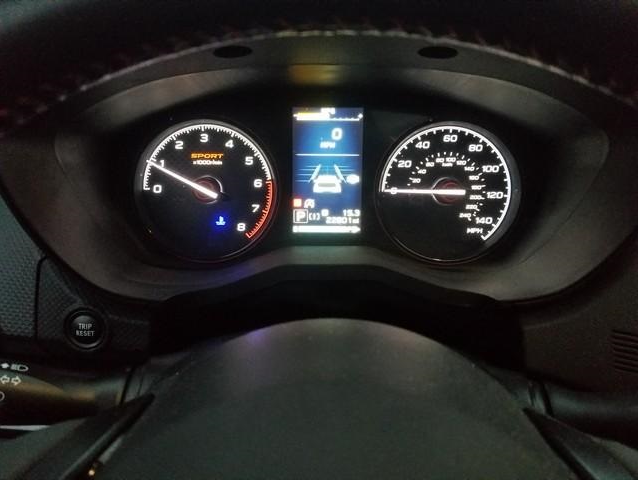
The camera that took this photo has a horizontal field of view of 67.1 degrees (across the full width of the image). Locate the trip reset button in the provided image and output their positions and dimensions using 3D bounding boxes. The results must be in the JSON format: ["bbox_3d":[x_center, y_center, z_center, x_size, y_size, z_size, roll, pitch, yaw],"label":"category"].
[{"bbox_3d":[-0.139,0.053,0.287,0.024,0.024,0.009,0,-5,-3],"label":"trip reset button"}]

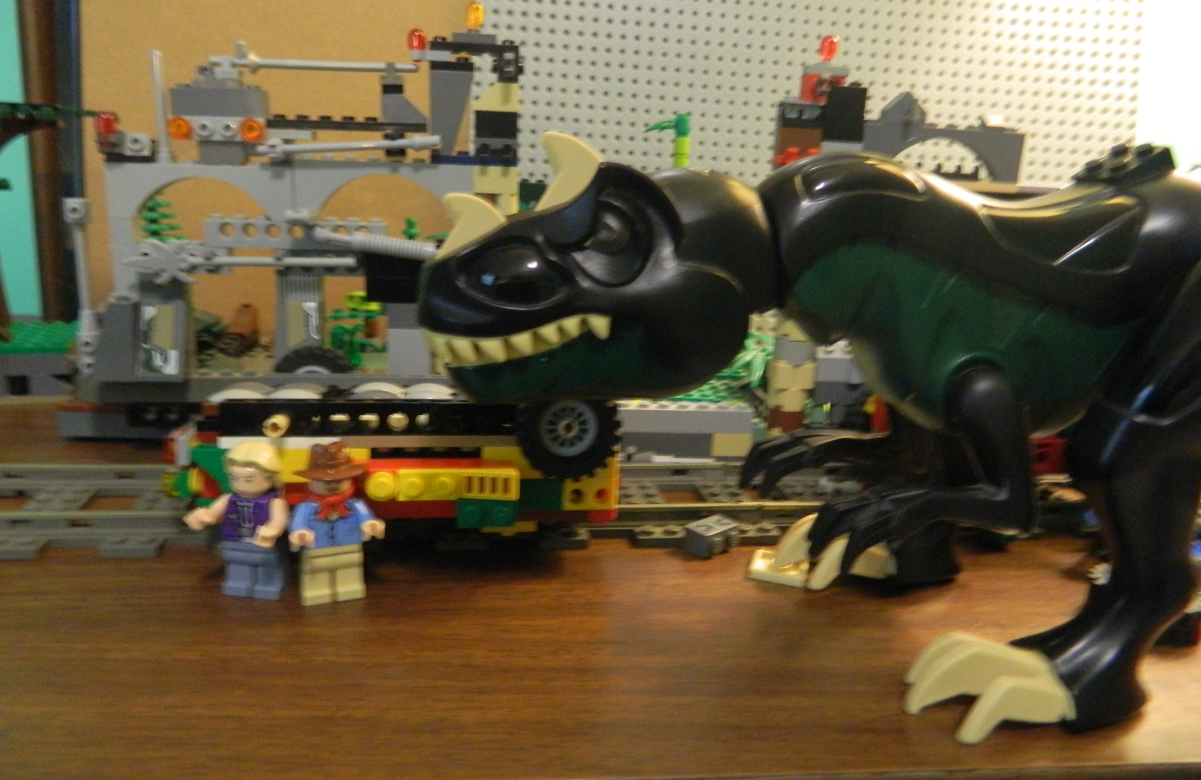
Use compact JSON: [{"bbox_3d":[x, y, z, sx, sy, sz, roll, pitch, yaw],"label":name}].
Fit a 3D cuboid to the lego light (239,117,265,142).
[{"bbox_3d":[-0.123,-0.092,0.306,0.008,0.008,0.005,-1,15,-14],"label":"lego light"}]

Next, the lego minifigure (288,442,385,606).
[{"bbox_3d":[-0.070,0.035,0.228,0.024,0.043,0.019,-3,16,-19],"label":"lego minifigure"}]

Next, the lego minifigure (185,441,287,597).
[{"bbox_3d":[-0.092,0.035,0.226,0.024,0.042,0.020,4,15,5],"label":"lego minifigure"}]

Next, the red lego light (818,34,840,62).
[{"bbox_3d":[0.085,-0.127,0.324,0.006,0.010,0.006,5,15,-10],"label":"red lego light"}]

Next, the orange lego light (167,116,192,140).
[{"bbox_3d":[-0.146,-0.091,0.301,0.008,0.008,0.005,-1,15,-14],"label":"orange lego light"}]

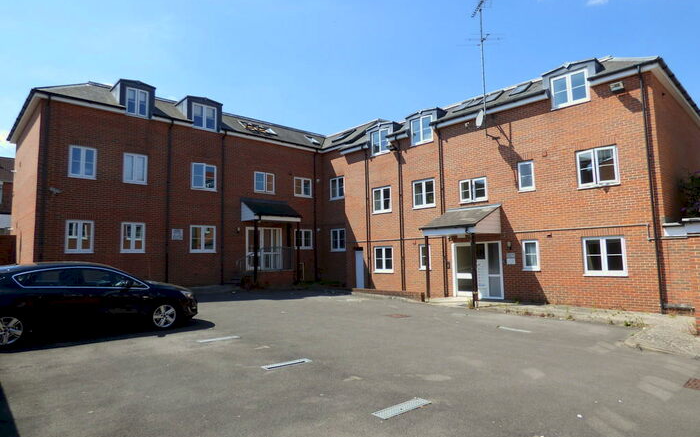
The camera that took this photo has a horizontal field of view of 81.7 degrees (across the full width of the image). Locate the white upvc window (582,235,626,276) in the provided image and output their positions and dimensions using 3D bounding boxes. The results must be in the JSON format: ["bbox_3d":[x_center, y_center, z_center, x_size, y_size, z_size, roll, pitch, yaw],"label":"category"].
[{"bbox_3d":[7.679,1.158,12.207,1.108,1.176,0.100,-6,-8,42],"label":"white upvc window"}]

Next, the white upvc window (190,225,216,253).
[{"bbox_3d":[-6.278,0.887,17.297,1.138,1.181,0.120,4,-8,-41],"label":"white upvc window"}]

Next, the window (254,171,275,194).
[{"bbox_3d":[-4.135,-1.692,19.627,1.150,1.040,0.110,4,-8,-42],"label":"window"}]

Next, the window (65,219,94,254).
[{"bbox_3d":[-9.617,0.660,14.413,0.850,1.160,0.110,4,-8,-42],"label":"window"}]

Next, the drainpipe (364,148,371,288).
[{"bbox_3d":[0.791,-0.093,18.448,0.090,6.380,0.120,-6,-8,43],"label":"drainpipe"}]

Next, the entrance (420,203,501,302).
[{"bbox_3d":[3.971,1.257,14.264,2.260,3.420,1.800,-6,-8,43],"label":"entrance"}]

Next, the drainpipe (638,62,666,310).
[{"bbox_3d":[8.441,-0.918,11.325,0.090,7.010,0.120,-6,-8,43],"label":"drainpipe"}]

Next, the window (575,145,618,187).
[{"bbox_3d":[7.541,-1.531,12.317,1.110,1.200,0.120,-6,-8,43],"label":"window"}]

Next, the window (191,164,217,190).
[{"bbox_3d":[-6.339,-1.772,17.631,1.104,1.165,0.100,4,-8,-42],"label":"window"}]

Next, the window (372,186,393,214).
[{"bbox_3d":[1.444,-0.824,18.241,1.097,1.176,0.120,-7,-8,44],"label":"window"}]

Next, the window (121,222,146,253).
[{"bbox_3d":[-8.323,0.756,15.548,0.848,1.152,0.100,4,-8,-42],"label":"window"}]

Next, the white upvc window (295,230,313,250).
[{"bbox_3d":[-2.387,1.096,20.874,1.140,1.010,0.110,4,-8,-42],"label":"white upvc window"}]

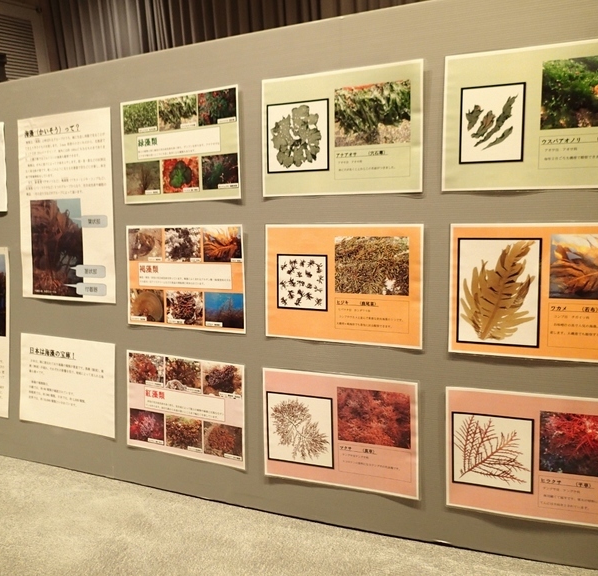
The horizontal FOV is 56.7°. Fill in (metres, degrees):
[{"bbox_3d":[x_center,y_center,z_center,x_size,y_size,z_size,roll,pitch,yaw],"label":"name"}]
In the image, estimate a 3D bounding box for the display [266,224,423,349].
[{"bbox_3d":[0.072,-0.006,0.994,0.299,0.213,0.010,3,7,24],"label":"display"}]

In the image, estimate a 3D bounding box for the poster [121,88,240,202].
[{"bbox_3d":[-0.243,-0.279,1.109,0.283,0.212,0.010,1,6,24],"label":"poster"}]

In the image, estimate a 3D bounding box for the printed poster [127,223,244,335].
[{"bbox_3d":[-0.240,-0.020,1.135,0.287,0.212,0.010,2,6,24],"label":"printed poster"}]

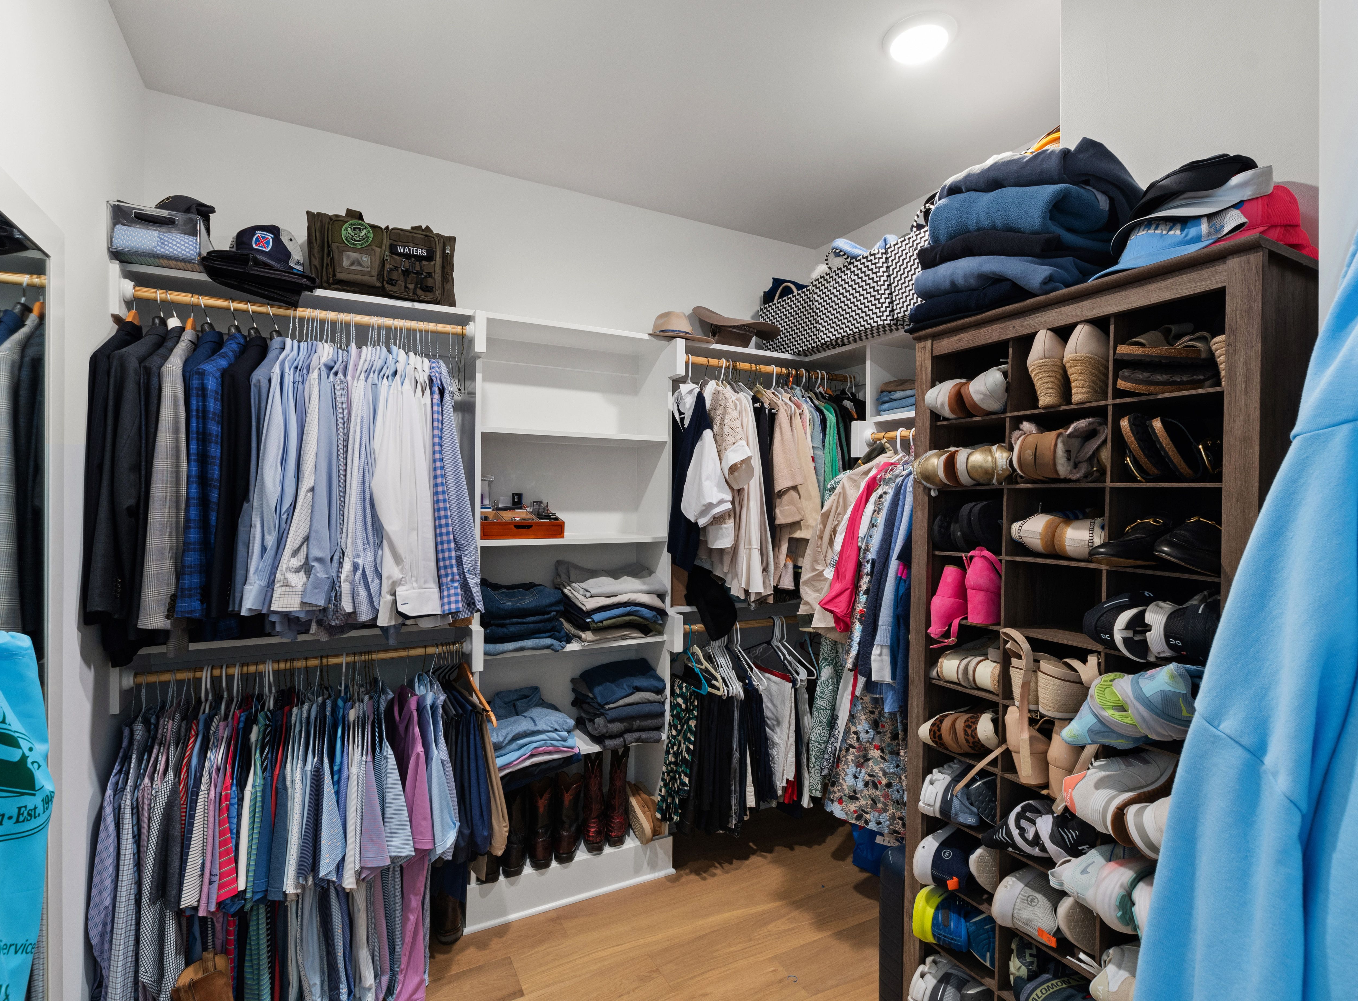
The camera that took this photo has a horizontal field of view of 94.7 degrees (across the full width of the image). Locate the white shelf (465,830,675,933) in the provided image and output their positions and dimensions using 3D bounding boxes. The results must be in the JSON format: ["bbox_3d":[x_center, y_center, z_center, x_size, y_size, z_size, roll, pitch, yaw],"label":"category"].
[{"bbox_3d":[-0.441,1.403,2.442,0.794,0.144,0.314,0,0,-27],"label":"white shelf"}]

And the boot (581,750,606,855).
[{"bbox_3d":[-0.341,1.166,2.494,0.100,0.330,0.280,1,0,-13],"label":"boot"}]

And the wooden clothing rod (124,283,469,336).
[{"bbox_3d":[-1.094,-0.567,1.878,0.886,0.035,0.035,-1,1,-27],"label":"wooden clothing rod"}]

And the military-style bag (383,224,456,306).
[{"bbox_3d":[-0.860,-0.752,2.075,0.215,0.245,0.175,0,0,-27],"label":"military-style bag"}]

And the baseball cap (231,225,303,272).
[{"bbox_3d":[-1.251,-0.773,1.903,0.185,0.150,0.260,0,0,-22],"label":"baseball cap"}]

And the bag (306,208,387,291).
[{"bbox_3d":[-1.047,-0.759,1.980,0.215,0.255,0.175,0,0,-27],"label":"bag"}]

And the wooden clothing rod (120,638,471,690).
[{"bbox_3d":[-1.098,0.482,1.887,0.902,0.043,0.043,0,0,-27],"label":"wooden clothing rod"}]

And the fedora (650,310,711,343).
[{"bbox_3d":[-0.002,-0.693,2.539,0.270,0.130,0.315,0,0,-27],"label":"fedora"}]

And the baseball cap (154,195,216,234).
[{"bbox_3d":[-1.496,-0.846,1.868,0.255,0.140,0.180,0,0,-35],"label":"baseball cap"}]

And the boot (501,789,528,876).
[{"bbox_3d":[-0.615,1.185,2.348,0.105,0.290,0.285,1,0,-15],"label":"boot"}]

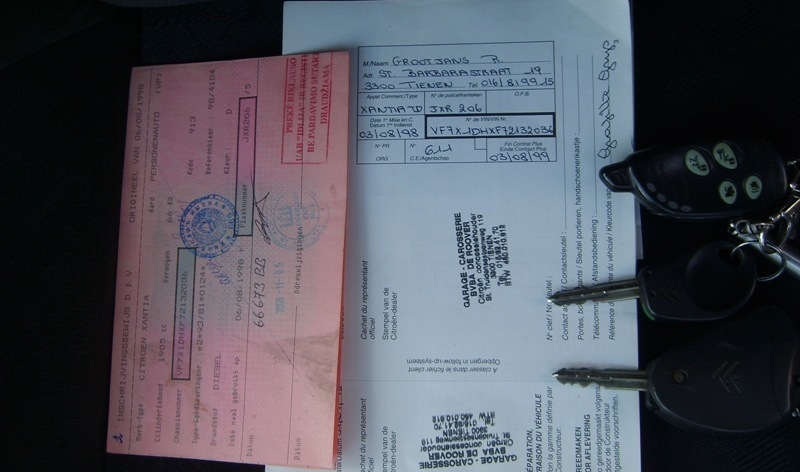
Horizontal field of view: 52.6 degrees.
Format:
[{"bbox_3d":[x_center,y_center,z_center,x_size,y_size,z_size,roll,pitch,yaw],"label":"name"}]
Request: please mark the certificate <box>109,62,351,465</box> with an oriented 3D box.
[{"bbox_3d":[-0.071,0.007,0.330,0.099,0.004,0.164,0,83,15],"label":"certificate"}]

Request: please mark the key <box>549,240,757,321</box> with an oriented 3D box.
[{"bbox_3d":[0.099,0.020,0.316,0.079,0.010,0.029,-8,83,2],"label":"key"}]

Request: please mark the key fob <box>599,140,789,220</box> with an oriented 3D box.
[{"bbox_3d":[0.114,-0.022,0.316,0.071,0.014,0.030,1,83,4],"label":"key fob"}]

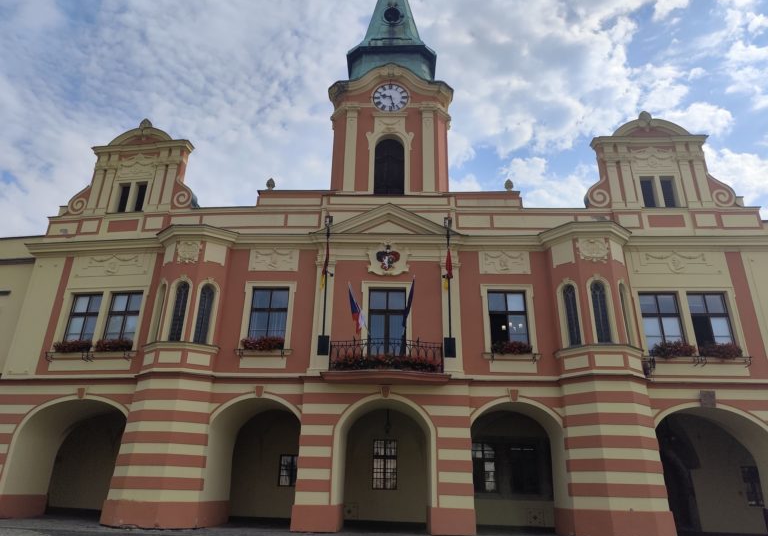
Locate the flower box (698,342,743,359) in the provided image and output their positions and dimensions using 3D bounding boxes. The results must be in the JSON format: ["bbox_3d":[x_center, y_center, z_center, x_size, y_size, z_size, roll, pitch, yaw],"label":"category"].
[{"bbox_3d":[10.684,2.642,16.209,1.220,0.450,0.360,0,-22,3],"label":"flower box"}]

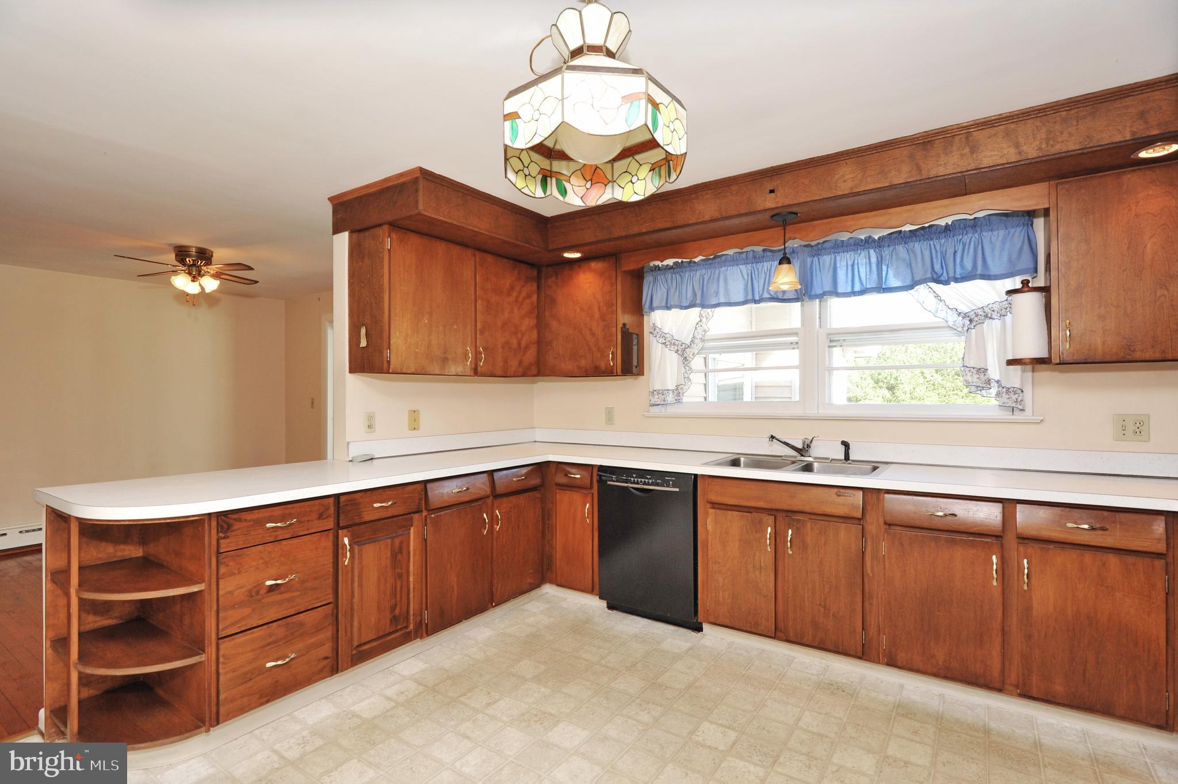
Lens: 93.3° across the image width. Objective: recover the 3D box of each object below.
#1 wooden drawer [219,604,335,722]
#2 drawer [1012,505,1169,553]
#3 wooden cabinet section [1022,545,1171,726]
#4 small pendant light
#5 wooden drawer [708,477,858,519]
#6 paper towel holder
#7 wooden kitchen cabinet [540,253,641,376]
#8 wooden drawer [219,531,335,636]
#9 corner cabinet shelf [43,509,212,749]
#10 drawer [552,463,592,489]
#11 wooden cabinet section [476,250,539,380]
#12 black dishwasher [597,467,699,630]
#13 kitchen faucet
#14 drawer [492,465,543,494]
[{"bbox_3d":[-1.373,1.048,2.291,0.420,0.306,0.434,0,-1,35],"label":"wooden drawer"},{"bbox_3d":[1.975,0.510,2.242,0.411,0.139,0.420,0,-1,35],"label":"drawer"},{"bbox_3d":[1.962,0.872,2.231,0.403,0.573,0.500,-1,-1,35],"label":"wooden cabinet section"},{"bbox_3d":[1.003,-0.708,2.842,0.165,0.370,0.165,0,-1,35],"label":"small pendant light"},{"bbox_3d":[1.030,0.519,2.871,0.740,0.133,0.360,0,-1,33],"label":"wooden drawer"},{"bbox_3d":[2.033,-0.322,2.583,0.154,0.398,0.146,0,-1,35],"label":"paper towel holder"},{"bbox_3d":[0.022,-0.508,4.028,0.670,0.803,0.371,0,-1,35],"label":"wooden kitchen cabinet"},{"bbox_3d":[-1.350,0.725,2.251,0.400,0.301,0.431,0,-1,33],"label":"wooden drawer"},{"bbox_3d":[-1.652,0.823,1.981,0.620,0.813,0.325,0,-1,33],"label":"corner cabinet shelf"},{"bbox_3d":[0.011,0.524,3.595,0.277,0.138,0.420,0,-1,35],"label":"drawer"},{"bbox_3d":[-0.650,-0.482,3.728,0.310,0.766,0.583,-1,-1,35],"label":"wooden cabinet section"},{"bbox_3d":[0.470,0.869,3.349,0.591,0.860,0.600,0,-1,33],"label":"black dishwasher"},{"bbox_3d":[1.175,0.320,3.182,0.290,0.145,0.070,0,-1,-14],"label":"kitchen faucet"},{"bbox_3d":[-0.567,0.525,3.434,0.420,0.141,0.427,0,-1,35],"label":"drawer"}]

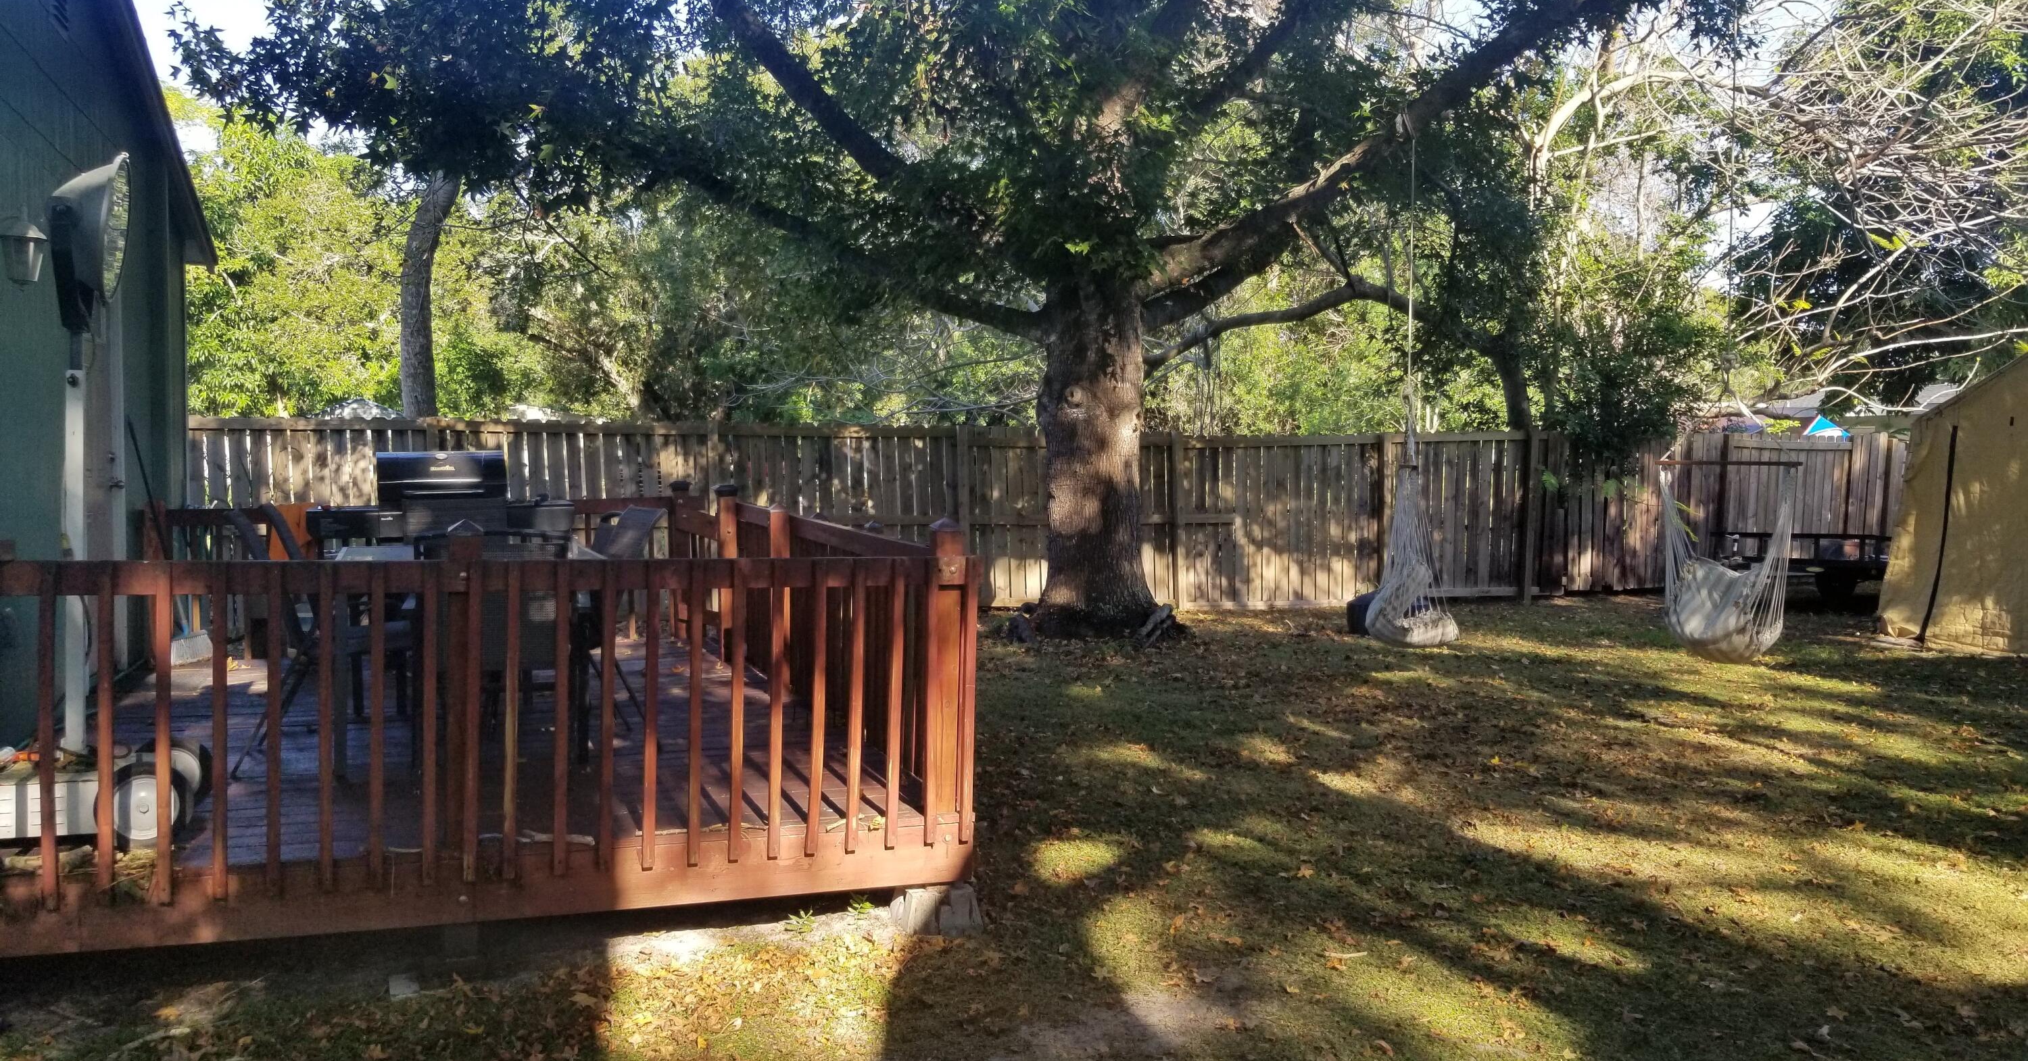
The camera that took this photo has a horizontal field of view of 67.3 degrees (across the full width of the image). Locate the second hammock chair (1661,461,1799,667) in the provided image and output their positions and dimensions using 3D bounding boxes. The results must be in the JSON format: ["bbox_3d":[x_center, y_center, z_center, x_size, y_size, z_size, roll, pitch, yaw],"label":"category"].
[{"bbox_3d":[4.931,0.224,10.500,0.700,1.360,0.960,-1,3,-44],"label":"second hammock chair"}]

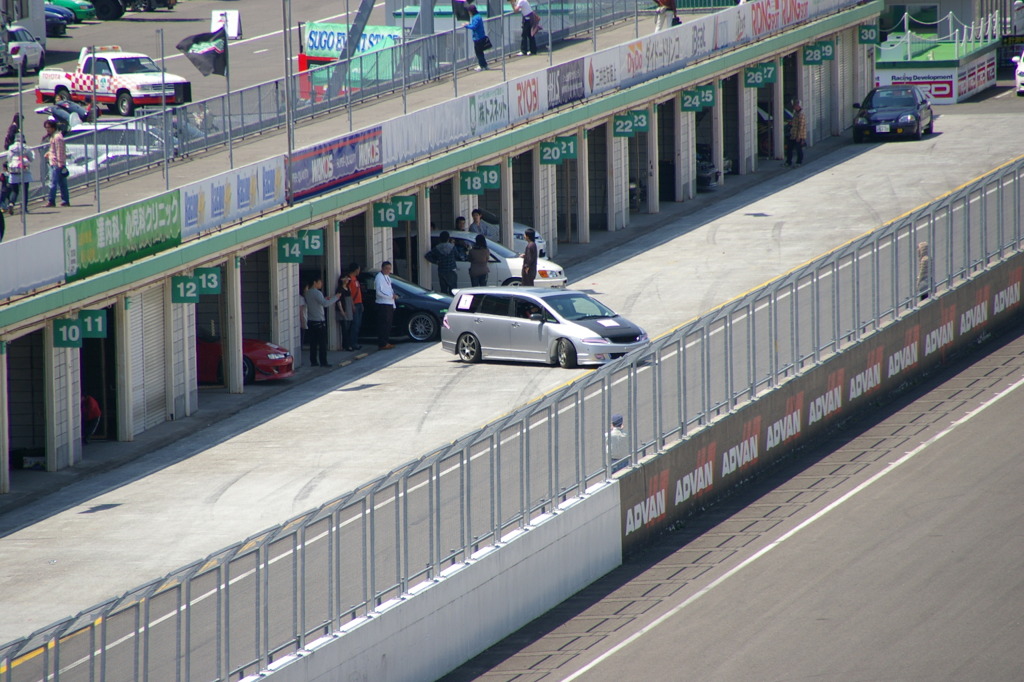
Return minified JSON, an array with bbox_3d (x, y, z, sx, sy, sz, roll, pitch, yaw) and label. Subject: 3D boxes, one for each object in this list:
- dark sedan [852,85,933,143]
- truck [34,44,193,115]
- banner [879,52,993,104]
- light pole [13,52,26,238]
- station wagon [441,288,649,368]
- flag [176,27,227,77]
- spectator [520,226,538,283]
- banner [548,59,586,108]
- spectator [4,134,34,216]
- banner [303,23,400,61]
[{"bbox_3d":[9.979,-6.007,278.184,1.700,1.380,4.250,0,4,9],"label":"dark sedan"},{"bbox_3d":[-11.273,-7.384,302.000,1.850,1.870,5.200,-4,5,-34],"label":"truck"},{"bbox_3d":[11.885,-7.389,297.963,2.300,1.020,9.000,0,4,10],"label":"banner"},{"bbox_3d":[-8.406,-3.085,183.105,0.110,3.400,0.110,-1,4,10],"label":"light pole"},{"bbox_3d":[0.694,-0.322,206.596,1.800,1.500,4.770,-5,6,-41],"label":"station wagon"},{"bbox_3d":[-5.840,-5.445,200.553,0.980,0.940,0.400,0,5,11],"label":"flag"},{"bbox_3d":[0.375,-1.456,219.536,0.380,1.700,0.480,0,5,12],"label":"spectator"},{"bbox_3d":[1.212,-5.673,234.987,0.050,0.900,4.953,0,4,10],"label":"banner"},{"bbox_3d":[-9.471,-3.220,204.780,0.520,1.570,0.450,-1,4,-3],"label":"spectator"},{"bbox_3d":[-4.417,-8.399,299.000,0.050,0.920,4.700,-4,5,-37],"label":"banner"}]

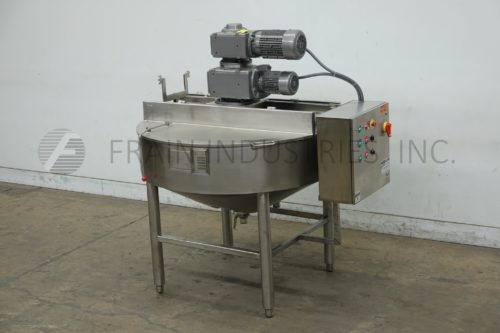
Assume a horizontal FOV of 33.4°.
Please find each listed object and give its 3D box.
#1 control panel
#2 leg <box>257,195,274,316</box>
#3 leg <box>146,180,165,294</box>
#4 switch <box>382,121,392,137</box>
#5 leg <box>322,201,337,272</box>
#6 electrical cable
[{"bbox_3d":[0.603,-0.086,4.740,0.234,0.476,0.489,6,16,31],"label":"control panel"},{"bbox_3d":[0.091,0.494,4.617,0.064,0.732,0.064,-3,14,1],"label":"leg"},{"bbox_3d":[-0.563,0.430,5.018,0.064,0.724,0.064,-3,14,1],"label":"leg"},{"bbox_3d":[0.764,-0.210,4.634,0.042,0.083,0.064,6,16,31],"label":"switch"},{"bbox_3d":[0.494,0.318,5.246,0.064,0.732,0.064,6,16,31],"label":"leg"},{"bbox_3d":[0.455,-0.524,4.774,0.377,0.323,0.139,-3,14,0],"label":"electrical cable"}]

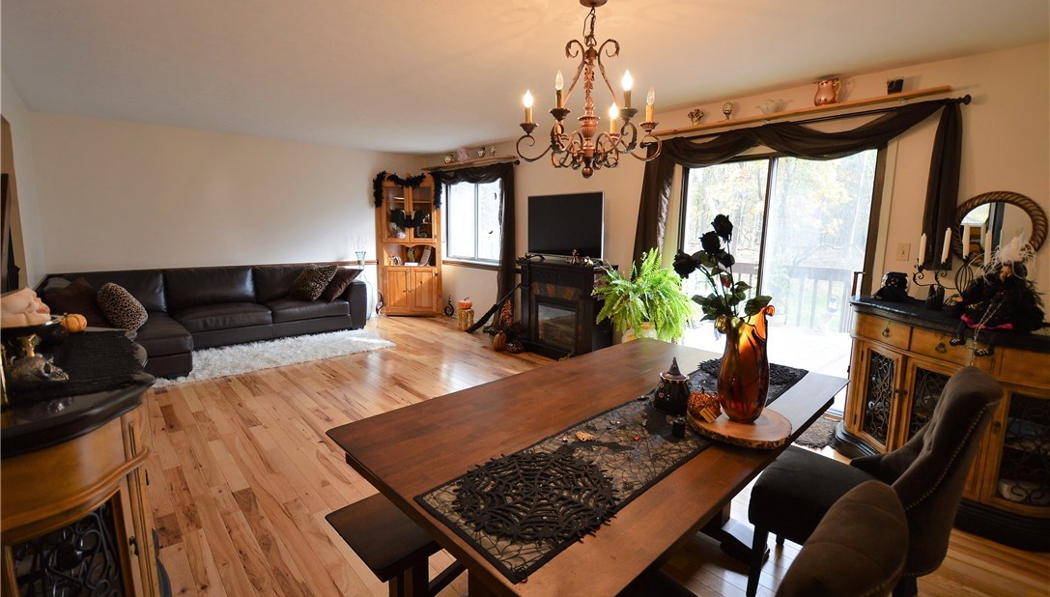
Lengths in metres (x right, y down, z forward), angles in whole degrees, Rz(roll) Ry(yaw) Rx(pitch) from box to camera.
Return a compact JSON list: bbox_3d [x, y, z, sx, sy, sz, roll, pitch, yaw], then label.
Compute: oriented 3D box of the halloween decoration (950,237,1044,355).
[{"bbox_3d":[2.073,-0.015,1.926,0.280,0.500,0.280,-1,9,-11],"label":"halloween decoration"}]

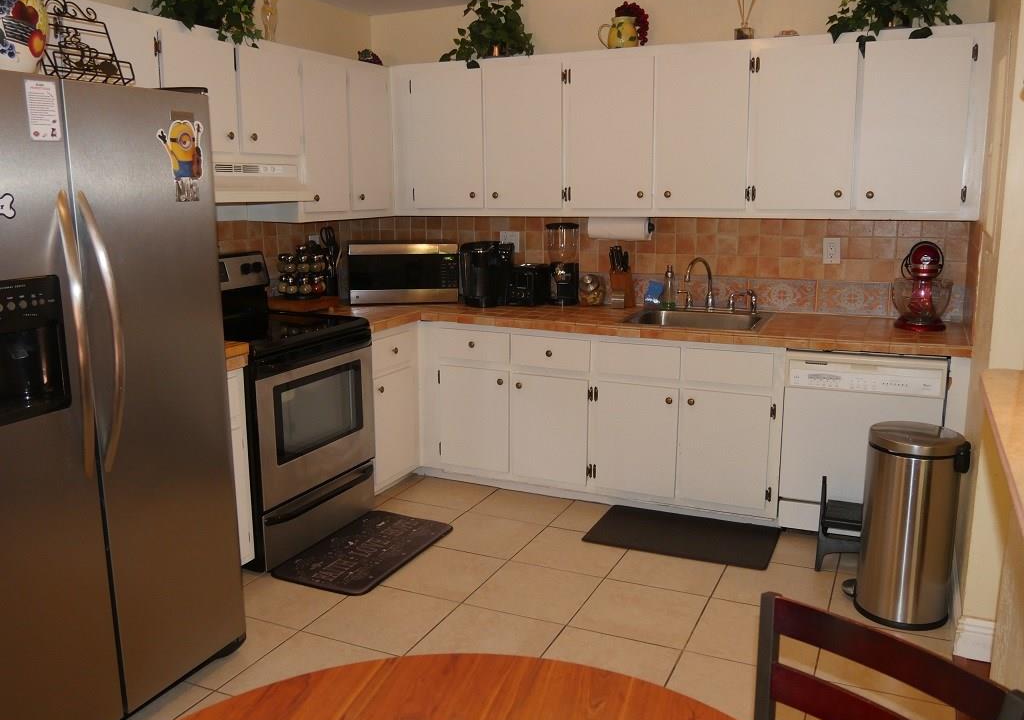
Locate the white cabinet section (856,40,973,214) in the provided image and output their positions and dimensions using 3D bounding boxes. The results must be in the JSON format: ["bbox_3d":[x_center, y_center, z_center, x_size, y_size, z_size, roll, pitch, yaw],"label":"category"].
[{"bbox_3d":[1.712,-0.995,3.549,0.405,0.705,0.310,5,12,24],"label":"white cabinet section"}]

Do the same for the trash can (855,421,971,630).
[{"bbox_3d":[1.386,0.571,2.898,0.350,0.650,0.310,9,14,40],"label":"trash can"}]

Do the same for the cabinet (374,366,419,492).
[{"bbox_3d":[-0.790,0.308,4.200,0.500,0.570,0.440,5,12,25],"label":"cabinet"}]

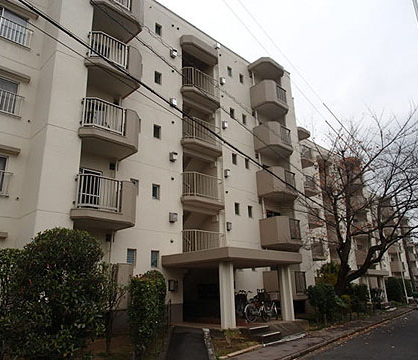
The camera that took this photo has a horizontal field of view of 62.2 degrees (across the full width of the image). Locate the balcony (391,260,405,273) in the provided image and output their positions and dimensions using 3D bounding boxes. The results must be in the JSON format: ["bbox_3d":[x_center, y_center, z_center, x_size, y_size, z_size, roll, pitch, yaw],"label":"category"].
[{"bbox_3d":[27.381,12.506,49.795,2.105,1.386,1.437,15,-24,-42],"label":"balcony"}]

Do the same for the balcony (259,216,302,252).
[{"bbox_3d":[4.024,2.844,18.843,2.105,1.376,1.437,15,-24,-42],"label":"balcony"}]

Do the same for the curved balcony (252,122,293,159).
[{"bbox_3d":[3.884,-2.298,20.433,2.105,1.397,1.437,15,-24,-42],"label":"curved balcony"}]

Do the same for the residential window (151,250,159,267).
[{"bbox_3d":[-2.117,3.095,13.524,0.385,0.658,0.121,15,-24,-42],"label":"residential window"}]

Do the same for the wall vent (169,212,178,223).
[{"bbox_3d":[-1.467,1.570,14.479,0.273,0.395,0.243,15,-24,-42],"label":"wall vent"}]

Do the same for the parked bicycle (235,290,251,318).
[{"bbox_3d":[1.368,5.440,15.045,0.557,1.063,1.720,-9,-19,24],"label":"parked bicycle"}]

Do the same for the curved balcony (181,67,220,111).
[{"bbox_3d":[-0.291,-4.611,17.517,2.368,1.417,0.627,15,-24,-42],"label":"curved balcony"}]

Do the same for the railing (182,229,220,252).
[{"bbox_3d":[-0.094,2.882,15.208,2.328,1.093,0.567,15,-24,-42],"label":"railing"}]

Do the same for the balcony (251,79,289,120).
[{"bbox_3d":[3.814,-4.859,21.225,2.105,1.397,1.437,15,-24,-42],"label":"balcony"}]

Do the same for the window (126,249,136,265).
[{"bbox_3d":[-2.862,2.898,12.822,0.395,0.658,0.121,15,-24,-42],"label":"window"}]

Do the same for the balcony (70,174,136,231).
[{"bbox_3d":[-3.681,0.787,11.579,2.145,1.397,1.437,15,-24,-42],"label":"balcony"}]

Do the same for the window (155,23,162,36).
[{"bbox_3d":[-2.412,-7.164,16.681,0.385,0.658,0.121,15,-24,-42],"label":"window"}]

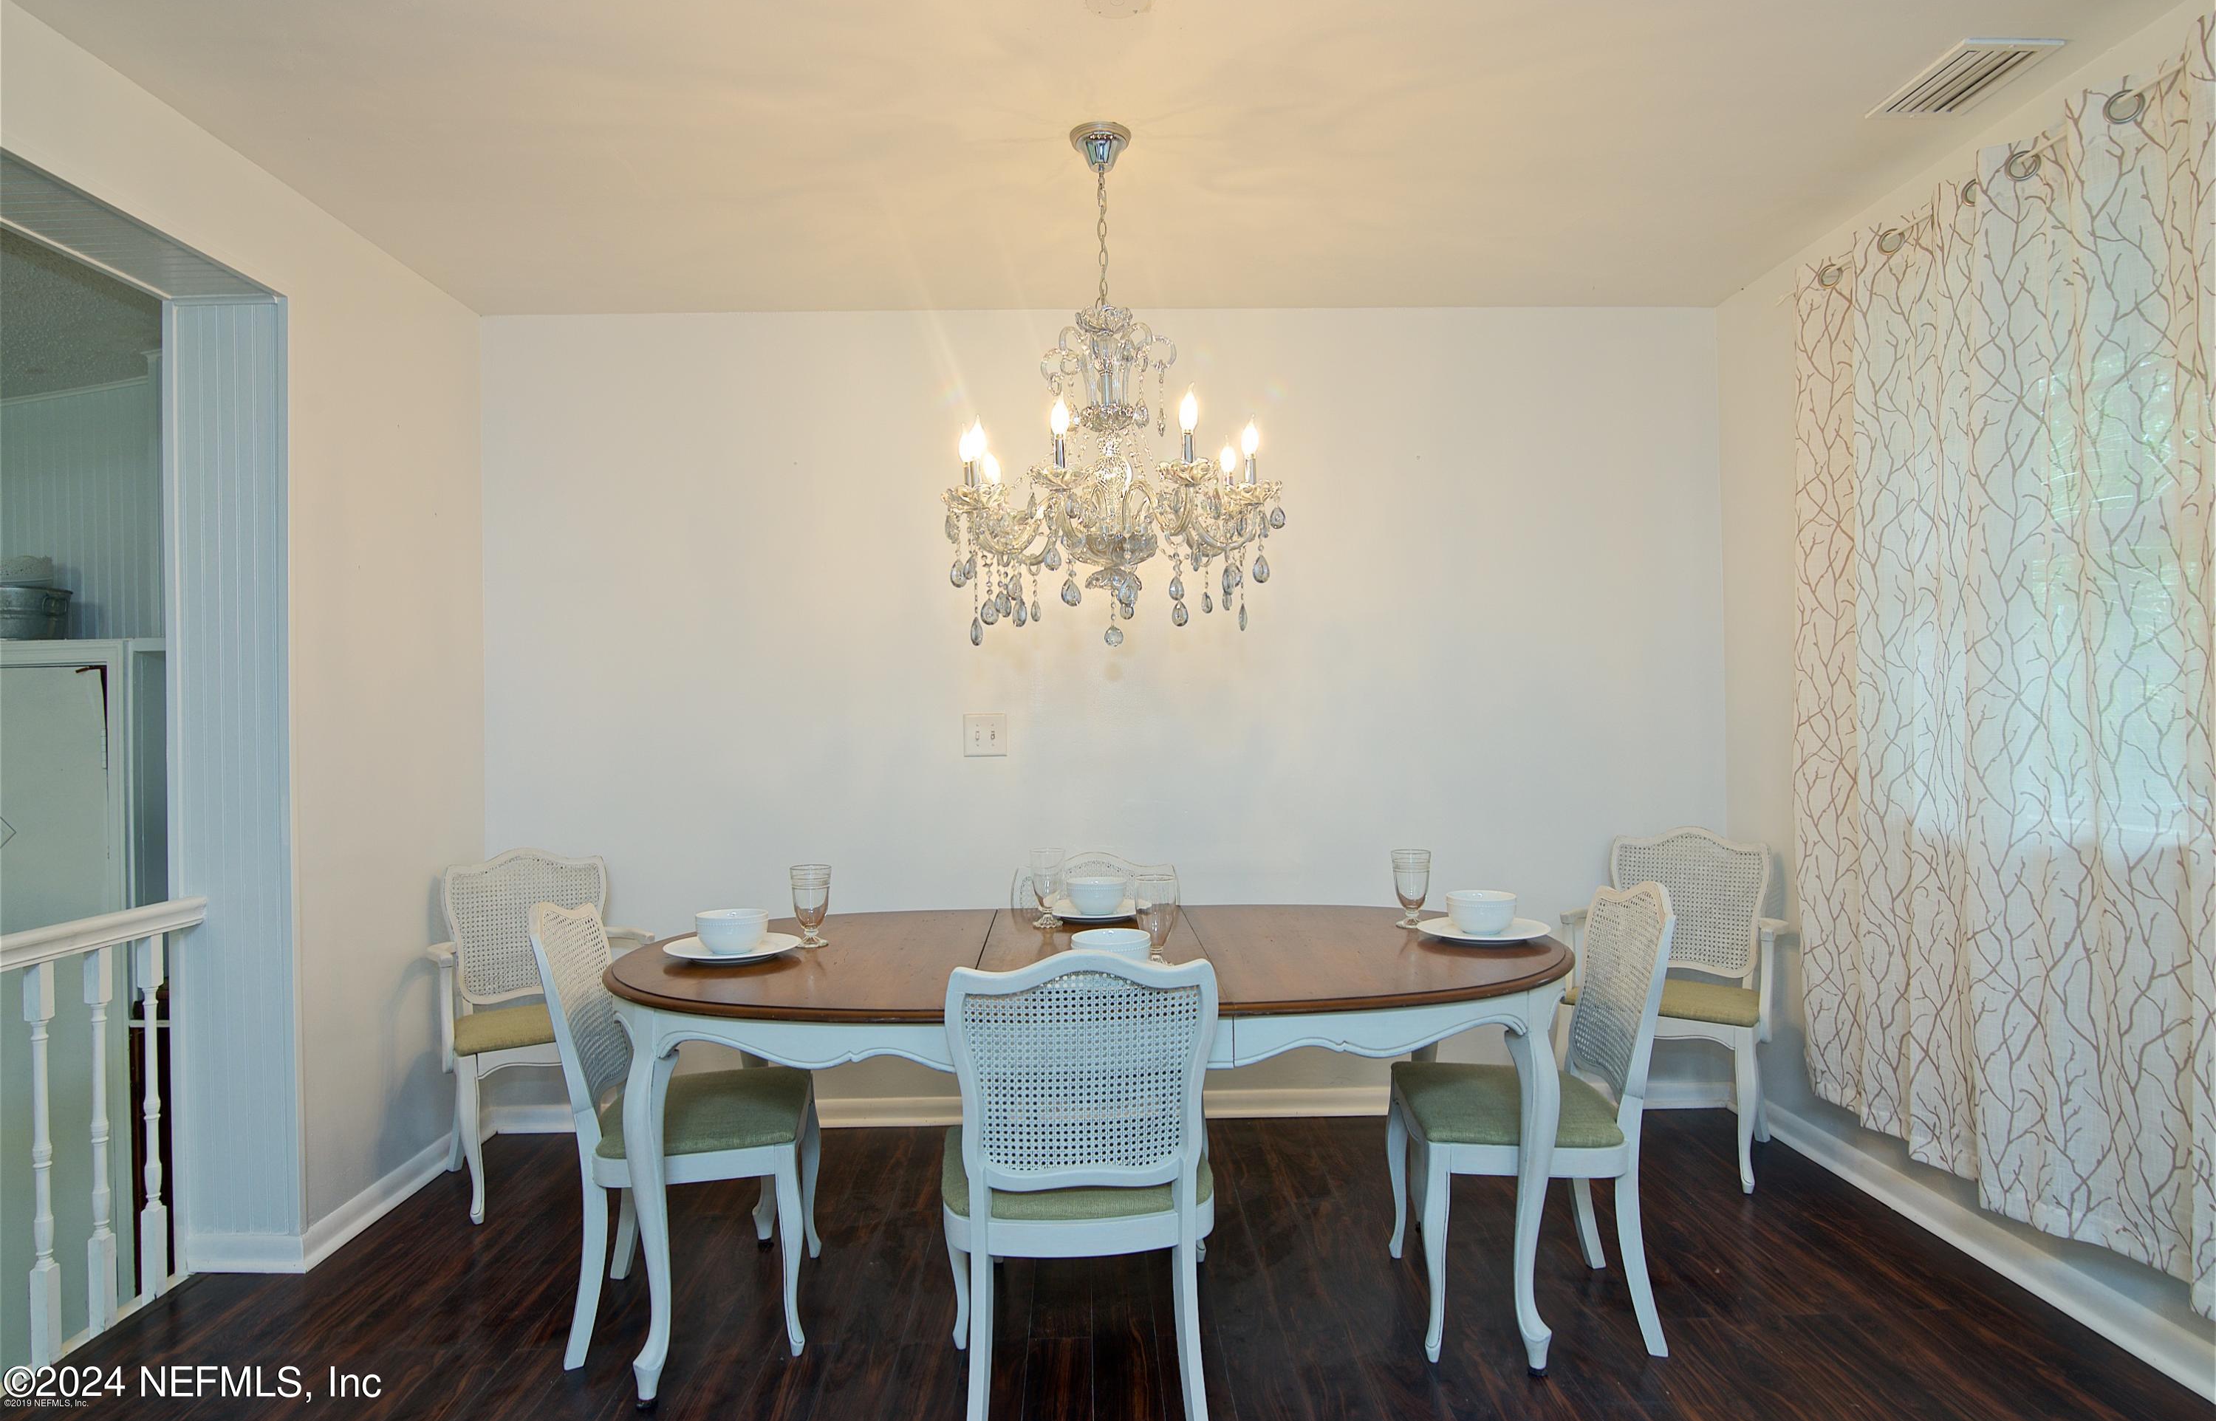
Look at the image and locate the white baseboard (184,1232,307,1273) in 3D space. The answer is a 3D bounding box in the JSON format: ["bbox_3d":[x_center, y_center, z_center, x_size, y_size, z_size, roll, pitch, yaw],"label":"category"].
[{"bbox_3d":[-1.930,1.220,2.759,0.268,0.087,0.015,-1,0,-1],"label":"white baseboard"}]

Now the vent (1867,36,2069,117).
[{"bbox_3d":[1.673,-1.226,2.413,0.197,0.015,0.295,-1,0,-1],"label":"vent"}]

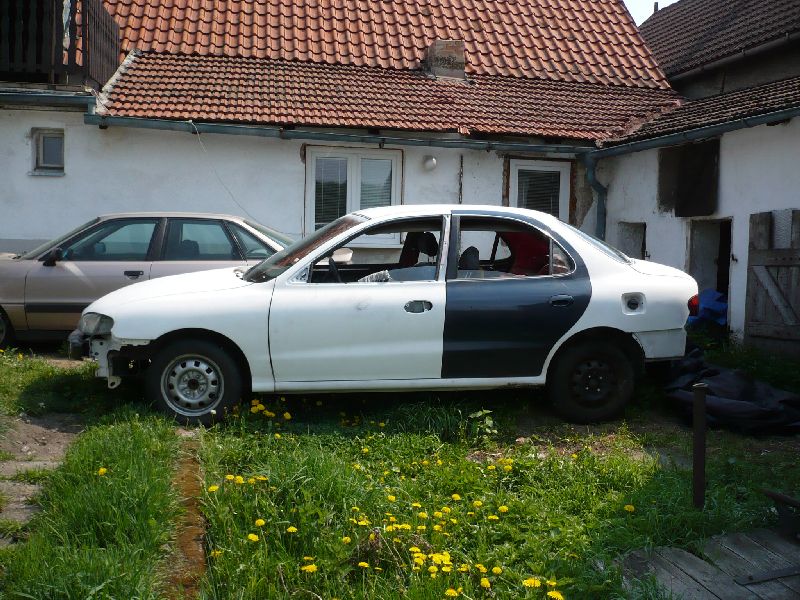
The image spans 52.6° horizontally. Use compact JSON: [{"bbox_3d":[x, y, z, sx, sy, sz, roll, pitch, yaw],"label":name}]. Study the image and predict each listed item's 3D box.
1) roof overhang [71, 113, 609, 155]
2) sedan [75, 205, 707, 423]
[{"bbox_3d":[-0.584,-2.046,9.940,6.300,0.250,0.420,1,4,-11],"label":"roof overhang"},{"bbox_3d":[-0.055,0.035,5.825,4.300,1.400,1.700,1,4,-12],"label":"sedan"}]

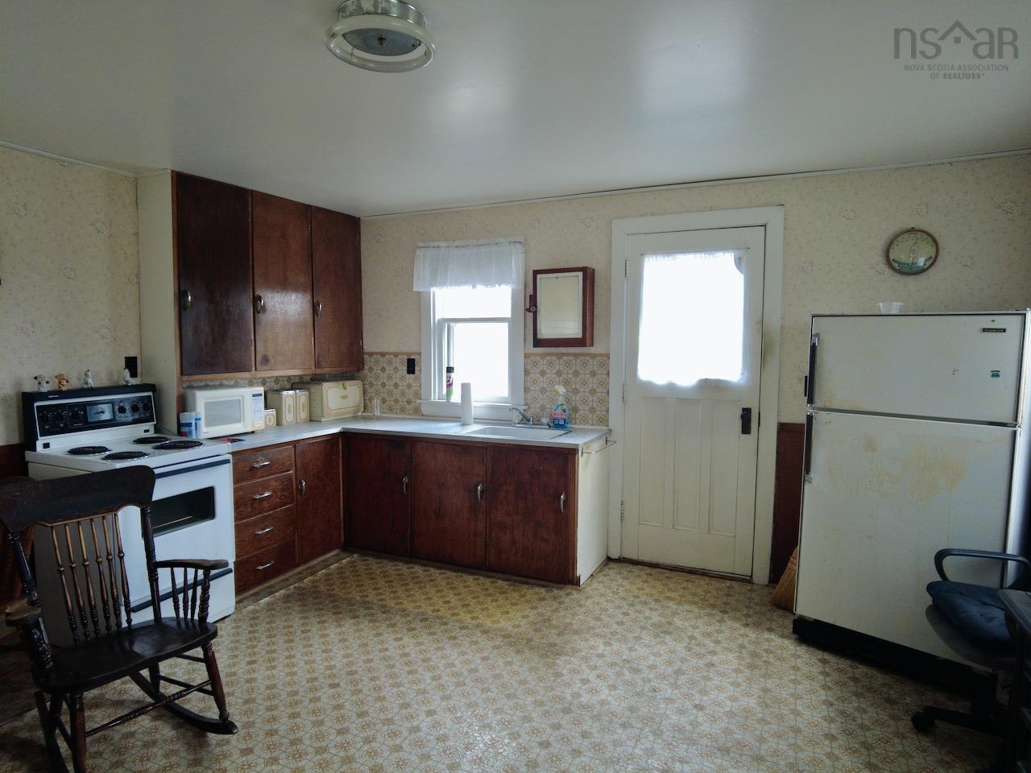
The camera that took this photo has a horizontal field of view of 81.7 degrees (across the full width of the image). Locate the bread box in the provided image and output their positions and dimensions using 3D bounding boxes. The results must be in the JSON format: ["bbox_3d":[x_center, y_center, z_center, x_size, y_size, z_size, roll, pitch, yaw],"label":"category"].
[{"bbox_3d":[-1.421,0.098,4.523,0.275,0.276,0.458,2,4,22],"label":"bread box"}]

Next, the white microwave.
[{"bbox_3d":[-1.814,0.153,3.607,0.307,0.286,0.451,2,4,28],"label":"white microwave"}]

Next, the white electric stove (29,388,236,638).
[{"bbox_3d":[-1.885,0.613,2.965,0.670,1.191,0.599,2,4,24],"label":"white electric stove"}]

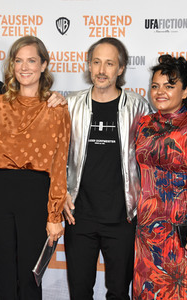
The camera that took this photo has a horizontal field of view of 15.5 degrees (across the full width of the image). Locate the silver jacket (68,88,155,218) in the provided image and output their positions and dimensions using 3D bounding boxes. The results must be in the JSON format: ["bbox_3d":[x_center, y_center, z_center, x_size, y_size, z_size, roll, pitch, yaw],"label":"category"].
[{"bbox_3d":[0.072,0.017,3.250,0.500,0.650,0.280,1,5,7],"label":"silver jacket"}]

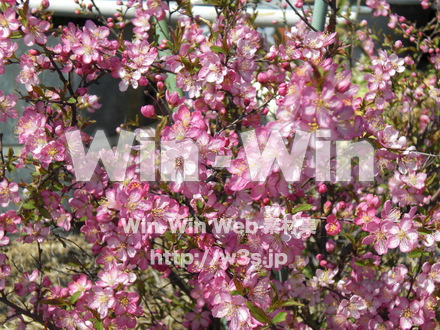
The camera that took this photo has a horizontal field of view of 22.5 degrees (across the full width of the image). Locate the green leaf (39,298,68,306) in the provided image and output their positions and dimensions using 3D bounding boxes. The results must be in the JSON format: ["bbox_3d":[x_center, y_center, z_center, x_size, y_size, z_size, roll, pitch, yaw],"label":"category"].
[{"bbox_3d":[-0.154,0.128,1.030,0.026,0.003,0.007,-1,37,-6],"label":"green leaf"}]

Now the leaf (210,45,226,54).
[{"bbox_3d":[-0.001,-0.108,1.030,0.015,0.003,0.007,21,35,-9],"label":"leaf"}]

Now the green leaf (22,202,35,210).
[{"bbox_3d":[-0.183,0.040,1.060,0.015,0.004,0.008,11,44,-22],"label":"green leaf"}]

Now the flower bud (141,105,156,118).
[{"bbox_3d":[-0.065,-0.048,1.000,0.013,0.010,0.010,31,0,-15],"label":"flower bud"}]

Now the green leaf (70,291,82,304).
[{"bbox_3d":[-0.132,0.122,1.020,0.006,0.016,0.003,34,-7,33],"label":"green leaf"}]

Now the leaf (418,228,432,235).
[{"bbox_3d":[0.190,0.061,1.020,0.016,0.004,0.008,8,37,22],"label":"leaf"}]

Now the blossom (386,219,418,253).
[{"bbox_3d":[0.165,0.064,1.000,0.029,0.030,0.013,0,-6,-2],"label":"blossom"}]

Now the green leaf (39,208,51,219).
[{"bbox_3d":[-0.166,0.046,1.050,0.013,0.003,0.008,47,46,12],"label":"green leaf"}]

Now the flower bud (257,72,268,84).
[{"bbox_3d":[0.040,-0.082,1.040,0.011,0.012,0.011,-18,12,0],"label":"flower bud"}]

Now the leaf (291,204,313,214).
[{"bbox_3d":[0.075,0.041,1.020,0.022,0.004,0.009,-18,37,9],"label":"leaf"}]

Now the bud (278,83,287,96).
[{"bbox_3d":[0.057,-0.068,1.000,0.008,0.012,0.008,3,9,0],"label":"bud"}]

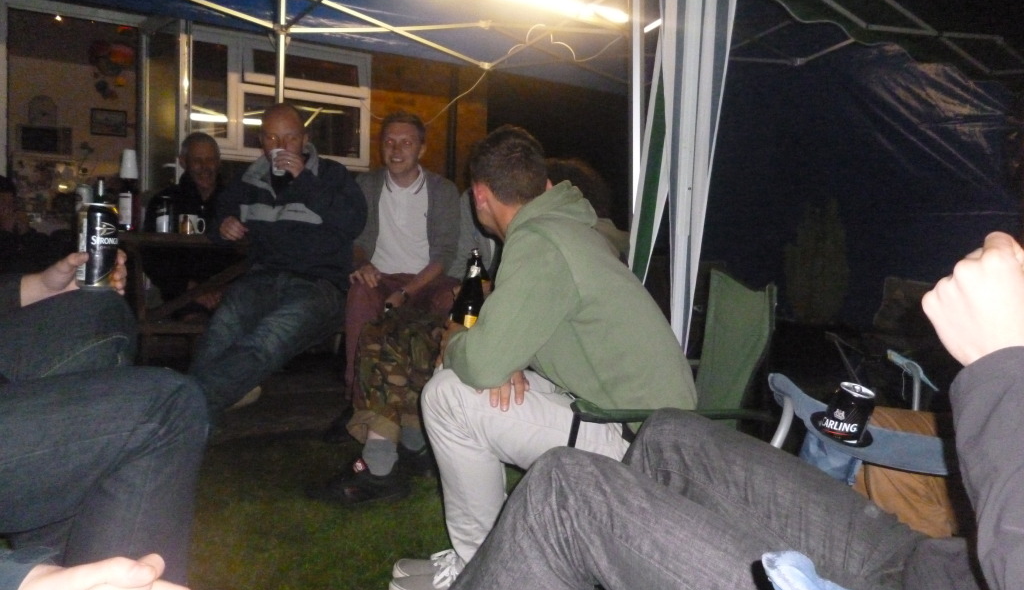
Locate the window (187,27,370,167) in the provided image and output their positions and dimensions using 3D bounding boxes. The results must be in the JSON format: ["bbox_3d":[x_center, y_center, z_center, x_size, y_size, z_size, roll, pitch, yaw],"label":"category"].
[{"bbox_3d":[-1.628,-1.381,5.928,1.371,0.883,0.100,-1,4,-37],"label":"window"}]

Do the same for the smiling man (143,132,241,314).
[{"bbox_3d":[-1.417,-0.124,3.720,0.560,1.242,0.750,-1,3,-30],"label":"smiling man"}]

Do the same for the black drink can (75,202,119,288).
[{"bbox_3d":[-0.715,-0.086,1.430,0.066,0.150,0.066,3,3,0],"label":"black drink can"}]

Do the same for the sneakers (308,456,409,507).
[{"bbox_3d":[-0.428,0.523,2.358,0.295,0.112,0.107,0,3,-21],"label":"sneakers"}]

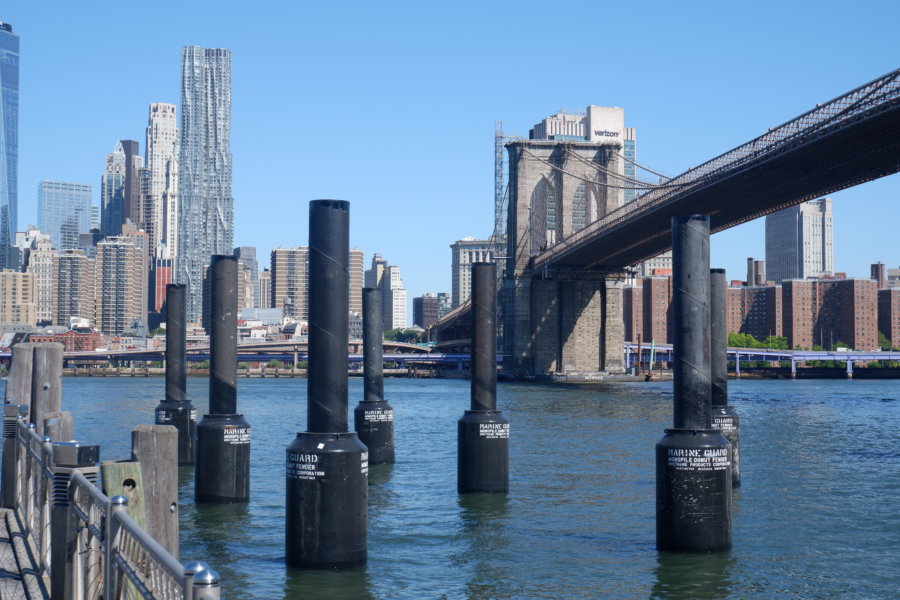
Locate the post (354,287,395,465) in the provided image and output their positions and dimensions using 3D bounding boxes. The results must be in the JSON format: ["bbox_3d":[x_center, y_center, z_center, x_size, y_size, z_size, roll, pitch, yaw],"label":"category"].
[{"bbox_3d":[-3.372,3.422,61.361,1.780,7.980,1.780,0,-3,0],"label":"post"}]

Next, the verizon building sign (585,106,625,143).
[{"bbox_3d":[102.279,-114.486,887.802,24.500,22.500,8.000,2,-3,-24],"label":"verizon building sign"}]

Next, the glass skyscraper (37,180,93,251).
[{"bbox_3d":[-477.038,-30.994,1668.485,58.000,226.000,43.000,2,-3,-32],"label":"glass skyscraper"}]

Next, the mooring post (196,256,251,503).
[{"bbox_3d":[-7.387,2.546,44.273,1.780,7.980,1.780,0,-3,0],"label":"mooring post"}]

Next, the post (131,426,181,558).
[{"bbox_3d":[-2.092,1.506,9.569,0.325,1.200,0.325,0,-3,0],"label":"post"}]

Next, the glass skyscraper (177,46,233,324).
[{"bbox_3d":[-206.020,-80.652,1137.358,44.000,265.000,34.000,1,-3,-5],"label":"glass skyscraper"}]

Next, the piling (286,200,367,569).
[{"bbox_3d":[-2.738,1.843,30.395,1.830,8.210,1.830,0,-3,0],"label":"piling"}]

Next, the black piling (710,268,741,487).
[{"bbox_3d":[9.820,2.868,49.939,1.780,7.980,1.780,0,-3,0],"label":"black piling"}]

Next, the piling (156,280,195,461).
[{"bbox_3d":[-12.124,3.323,60.026,1.780,7.980,1.780,0,-3,0],"label":"piling"}]

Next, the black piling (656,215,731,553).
[{"bbox_3d":[5.884,1.978,32.614,1.780,7.980,1.780,0,-3,0],"label":"black piling"}]

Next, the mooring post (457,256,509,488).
[{"bbox_3d":[1.183,2.763,48.523,1.830,8.210,1.830,0,-3,0],"label":"mooring post"}]

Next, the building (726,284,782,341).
[{"bbox_3d":[170.124,15.200,750.842,25.000,45.500,30.000,3,-4,-44],"label":"building"}]

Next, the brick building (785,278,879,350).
[{"bbox_3d":[195.725,13.451,696.236,34.000,47.000,34.000,2,-3,-30],"label":"brick building"}]

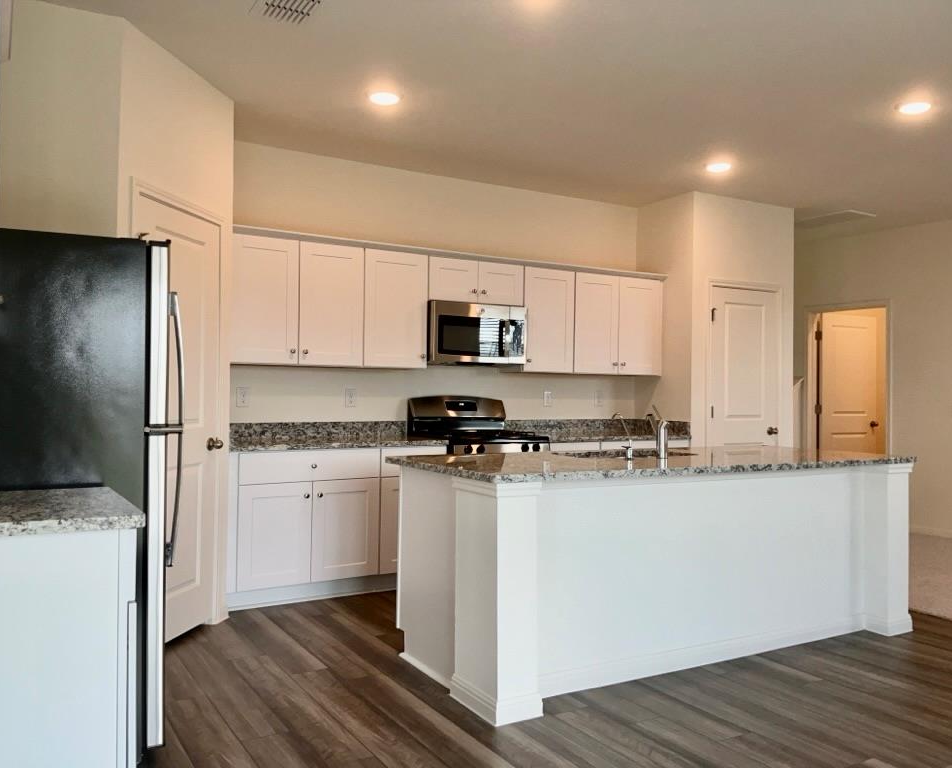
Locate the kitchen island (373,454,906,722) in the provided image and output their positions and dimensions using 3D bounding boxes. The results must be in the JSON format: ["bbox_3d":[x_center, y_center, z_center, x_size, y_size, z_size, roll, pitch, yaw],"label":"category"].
[{"bbox_3d":[0.934,0.808,3.916,2.575,0.903,0.941,1,-1,-30],"label":"kitchen island"}]

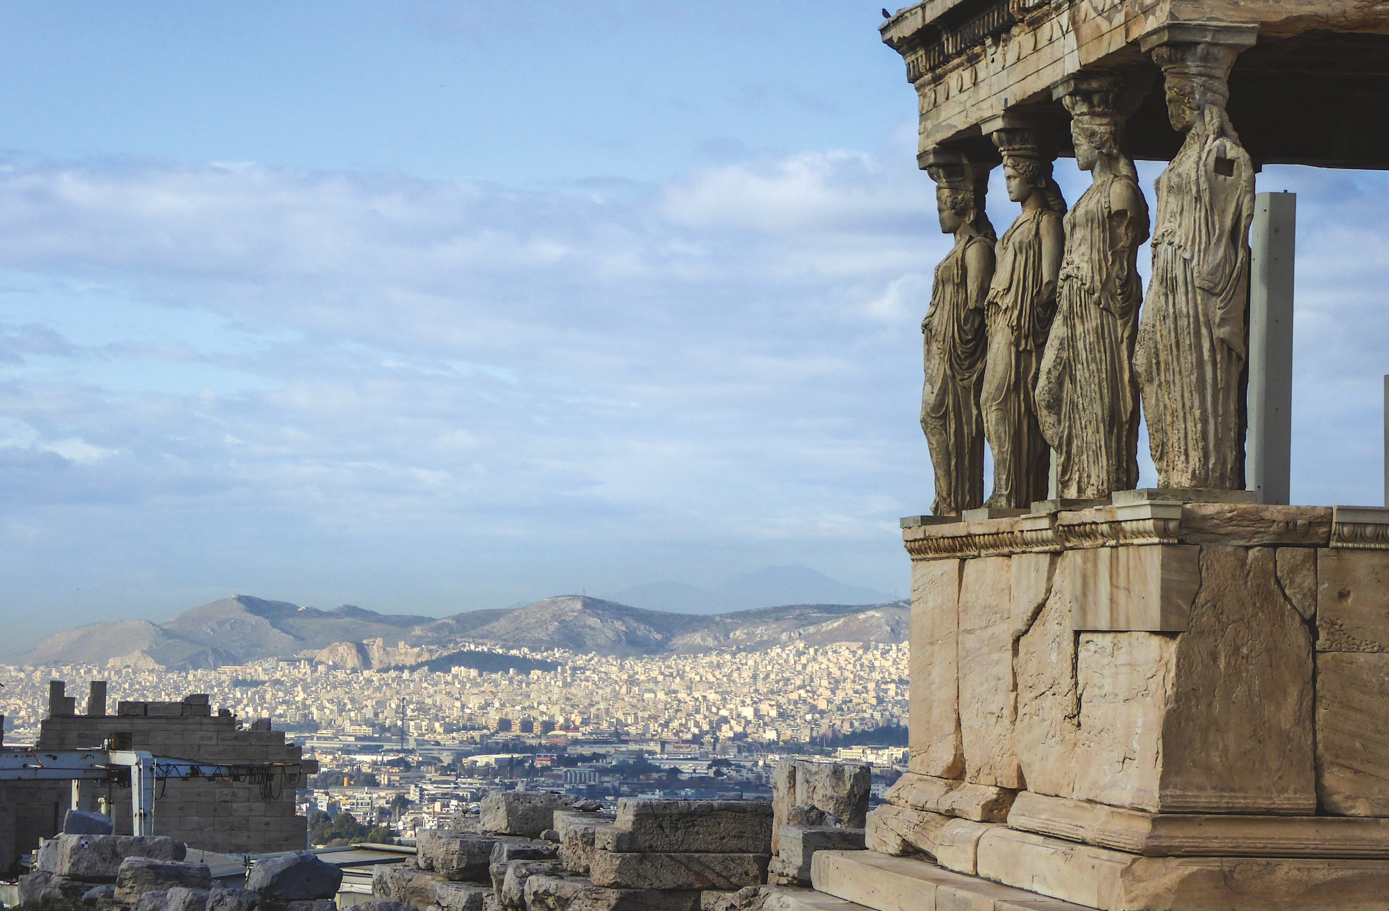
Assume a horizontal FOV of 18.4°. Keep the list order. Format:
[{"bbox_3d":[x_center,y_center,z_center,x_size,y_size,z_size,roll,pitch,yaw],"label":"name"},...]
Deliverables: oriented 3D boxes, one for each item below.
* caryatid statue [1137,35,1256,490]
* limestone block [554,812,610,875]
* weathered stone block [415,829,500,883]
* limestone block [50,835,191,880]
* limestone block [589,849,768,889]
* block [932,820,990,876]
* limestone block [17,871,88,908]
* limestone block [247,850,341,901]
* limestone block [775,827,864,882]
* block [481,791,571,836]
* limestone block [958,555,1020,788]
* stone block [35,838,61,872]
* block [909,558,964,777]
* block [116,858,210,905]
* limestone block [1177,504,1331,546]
[{"bbox_3d":[2.537,-0.976,21.750,0.520,2.300,0.680,2,-3,-9],"label":"caryatid statue"},{"bbox_3d":[-0.744,2.557,28.300,0.300,0.380,0.500,2,-2,-9],"label":"limestone block"},{"bbox_3d":[-1.929,3.284,35.236,0.670,0.370,0.700,1,-2,-1],"label":"weathered stone block"},{"bbox_3d":[-3.917,2.740,29.300,0.840,0.290,0.500,2,-2,-9],"label":"limestone block"},{"bbox_3d":[-0.111,2.742,28.400,1.080,0.260,0.650,2,-3,-9],"label":"limestone block"},{"bbox_3d":[1.700,2.221,24.305,0.440,0.280,1.030,2,-2,-9],"label":"block"},{"bbox_3d":[-5.742,3.886,38.453,0.543,0.299,0.500,1,-2,1],"label":"limestone block"},{"bbox_3d":[-3.525,3.695,37.802,0.787,0.397,0.550,1,-3,11],"label":"limestone block"},{"bbox_3d":[0.781,2.443,26.300,0.450,0.360,0.700,2,-2,-9],"label":"limestone block"},{"bbox_3d":[-1.167,2.468,29.500,0.500,0.290,0.700,2,-2,-9],"label":"block"},{"bbox_3d":[1.889,1.232,24.739,0.400,1.310,1.450,2,-2,-9],"label":"limestone block"},{"bbox_3d":[-5.868,3.627,38.950,0.213,0.293,0.350,2,-3,-9],"label":"stone block"},{"bbox_3d":[1.729,1.322,26.628,0.500,1.340,1.350,2,-3,-9],"label":"block"},{"bbox_3d":[-3.843,3.083,31.000,0.650,0.340,0.500,2,-3,-9],"label":"block"},{"bbox_3d":[2.668,0.350,21.122,0.765,0.200,0.550,2,-3,-9],"label":"limestone block"}]

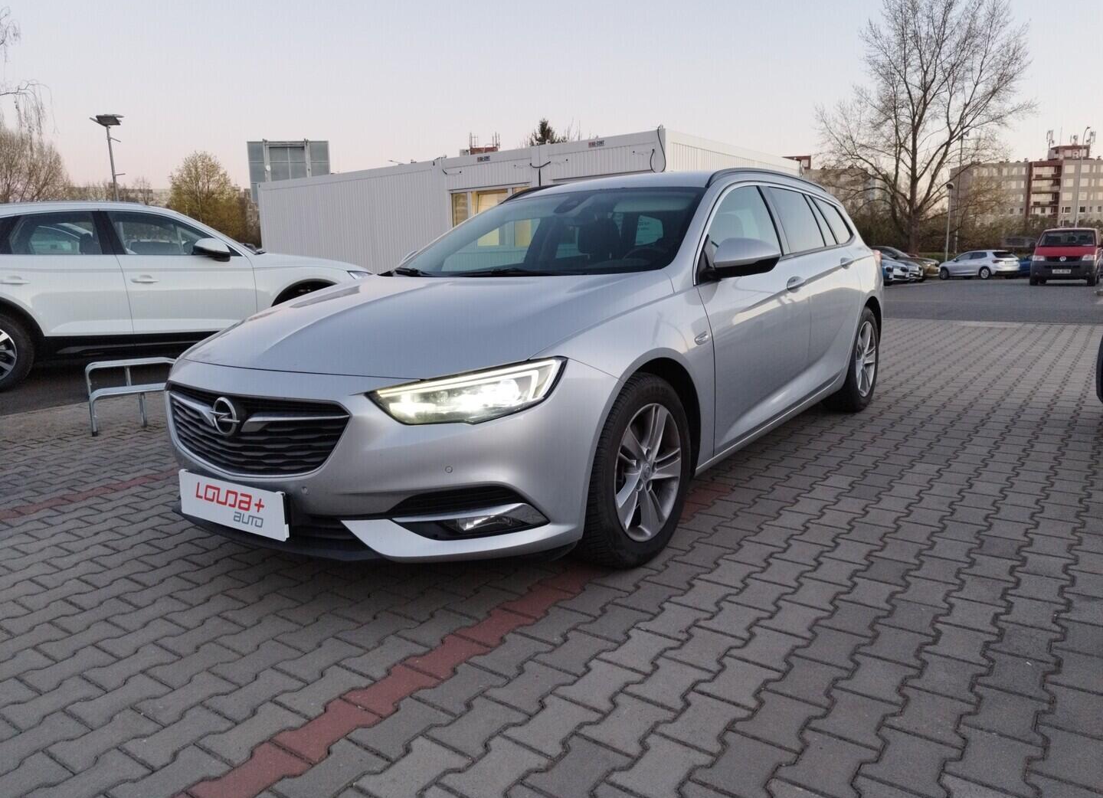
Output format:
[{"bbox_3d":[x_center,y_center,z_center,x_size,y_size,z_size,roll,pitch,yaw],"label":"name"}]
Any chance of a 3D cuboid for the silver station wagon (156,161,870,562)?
[{"bbox_3d":[0.450,-0.492,4.305,1.930,1.490,4.980,5,13,35],"label":"silver station wagon"}]

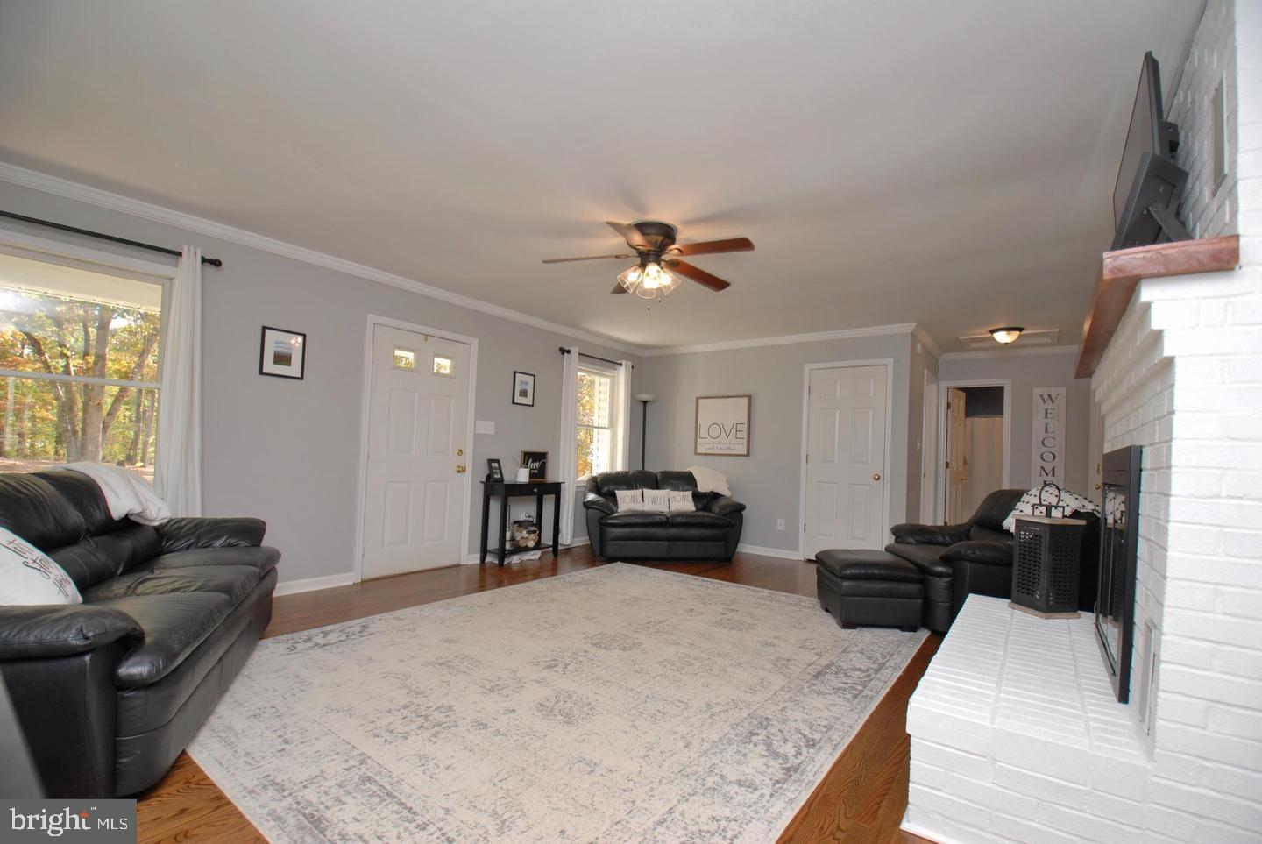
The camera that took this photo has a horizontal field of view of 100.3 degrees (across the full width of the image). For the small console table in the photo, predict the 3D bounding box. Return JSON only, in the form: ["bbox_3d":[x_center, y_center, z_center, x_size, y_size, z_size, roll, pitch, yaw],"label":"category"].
[{"bbox_3d":[-1.056,0.969,5.161,0.300,0.756,0.855,0,-4,38],"label":"small console table"}]

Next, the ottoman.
[{"bbox_3d":[1.682,1.177,3.754,0.540,0.450,0.530,2,-3,2],"label":"ottoman"}]

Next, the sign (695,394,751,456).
[{"bbox_3d":[1.098,0.052,6.291,0.730,0.709,0.035,0,-4,38],"label":"sign"}]

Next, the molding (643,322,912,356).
[{"bbox_3d":[1.455,-0.913,6.071,3.288,0.080,0.070,0,-4,38],"label":"molding"}]

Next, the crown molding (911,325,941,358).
[{"bbox_3d":[3.275,-0.845,5.773,0.065,0.074,1.900,0,-4,38],"label":"crown molding"}]

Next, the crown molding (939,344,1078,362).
[{"bbox_3d":[4.367,-0.784,6.087,1.400,0.074,0.065,0,-4,38],"label":"crown molding"}]

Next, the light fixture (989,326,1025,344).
[{"bbox_3d":[3.677,-0.833,5.145,0.280,0.145,0.280,0,-4,38],"label":"light fixture"}]

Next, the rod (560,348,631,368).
[{"bbox_3d":[-0.392,-0.736,6.218,0.090,0.050,1.303,0,-4,38],"label":"rod"}]

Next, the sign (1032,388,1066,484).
[{"bbox_3d":[4.630,0.221,5.827,0.284,1.220,0.020,0,-4,38],"label":"sign"}]

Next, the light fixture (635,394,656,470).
[{"bbox_3d":[0.157,0.567,6.616,0.280,1.811,0.280,0,-4,38],"label":"light fixture"}]

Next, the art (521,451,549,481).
[{"bbox_3d":[-0.958,0.447,5.256,0.040,0.305,0.315,0,-4,38],"label":"art"}]

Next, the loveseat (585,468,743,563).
[{"bbox_3d":[0.322,1.002,5.875,1.680,0.890,0.920,3,-3,-9],"label":"loveseat"}]

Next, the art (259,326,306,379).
[{"bbox_3d":[-2.438,-0.476,3.689,0.022,0.334,0.276,0,-4,38],"label":"art"}]

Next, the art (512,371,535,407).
[{"bbox_3d":[-1.104,-0.334,5.409,0.022,0.332,0.283,0,-4,38],"label":"art"}]

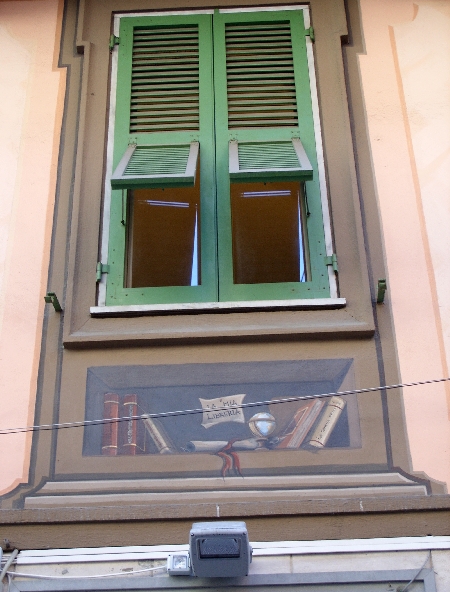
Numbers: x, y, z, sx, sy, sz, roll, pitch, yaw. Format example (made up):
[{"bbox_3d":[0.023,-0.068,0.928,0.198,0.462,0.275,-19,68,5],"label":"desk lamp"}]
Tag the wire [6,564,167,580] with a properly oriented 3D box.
[{"bbox_3d":[-0.535,1.070,4.209,0.620,0.044,0.030,-2,-35,1],"label":"wire"}]

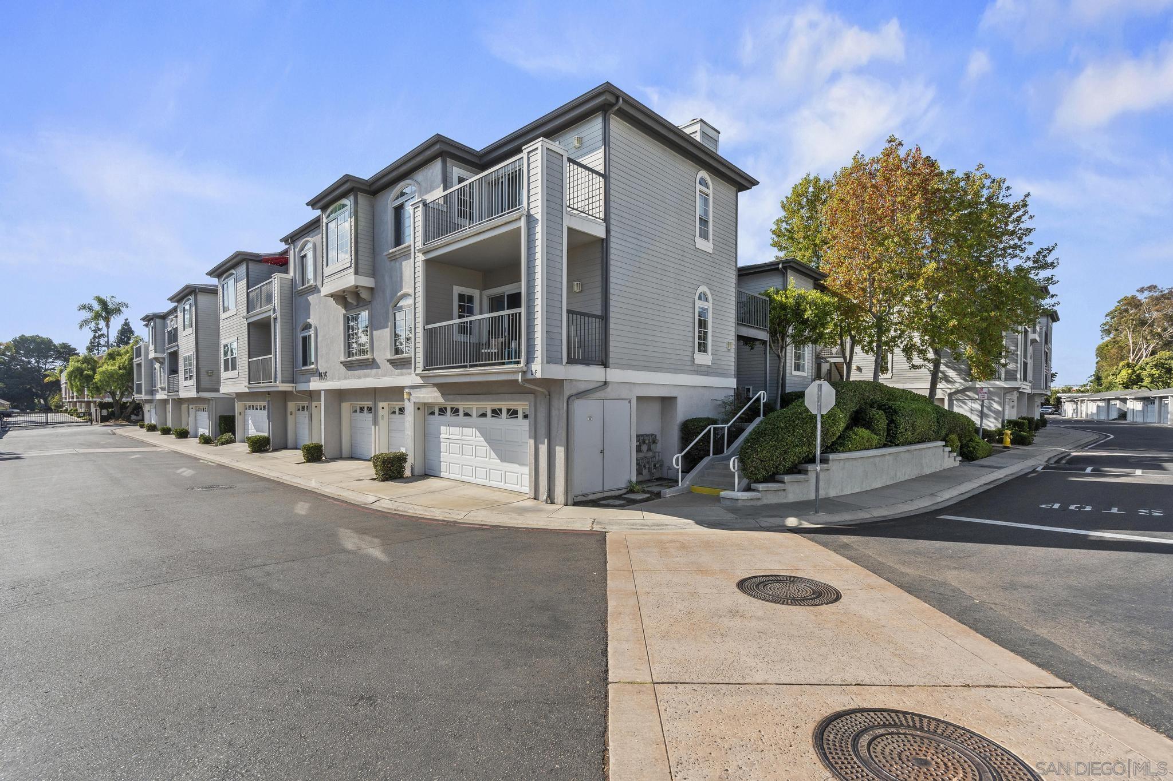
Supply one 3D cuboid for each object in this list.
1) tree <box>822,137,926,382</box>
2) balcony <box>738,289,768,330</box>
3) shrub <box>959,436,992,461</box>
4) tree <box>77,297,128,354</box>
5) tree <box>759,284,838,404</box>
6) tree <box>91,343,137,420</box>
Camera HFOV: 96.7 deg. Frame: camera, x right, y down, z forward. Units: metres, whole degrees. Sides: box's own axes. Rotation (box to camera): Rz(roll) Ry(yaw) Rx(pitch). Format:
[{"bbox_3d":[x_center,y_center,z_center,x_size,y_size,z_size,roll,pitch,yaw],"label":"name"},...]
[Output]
[{"bbox_3d":[10.196,-4.262,18.500,3.600,9.500,3.600,0,-1,0],"label":"tree"},{"bbox_3d":[5.497,-2.662,17.200,0.090,1.080,2.200,-1,-2,44],"label":"balcony"},{"bbox_3d":[13.807,2.066,18.500,1.050,0.860,1.050,-1,-2,44],"label":"shrub"},{"bbox_3d":[-61.208,-4.179,66.000,5.100,15.800,5.100,0,-1,0],"label":"tree"},{"bbox_3d":[6.648,-1.448,16.300,2.400,3.850,2.300,0,-1,0],"label":"tree"},{"bbox_3d":[-52.412,-1.020,58.000,4.400,8.400,4.400,0,-1,0],"label":"tree"}]

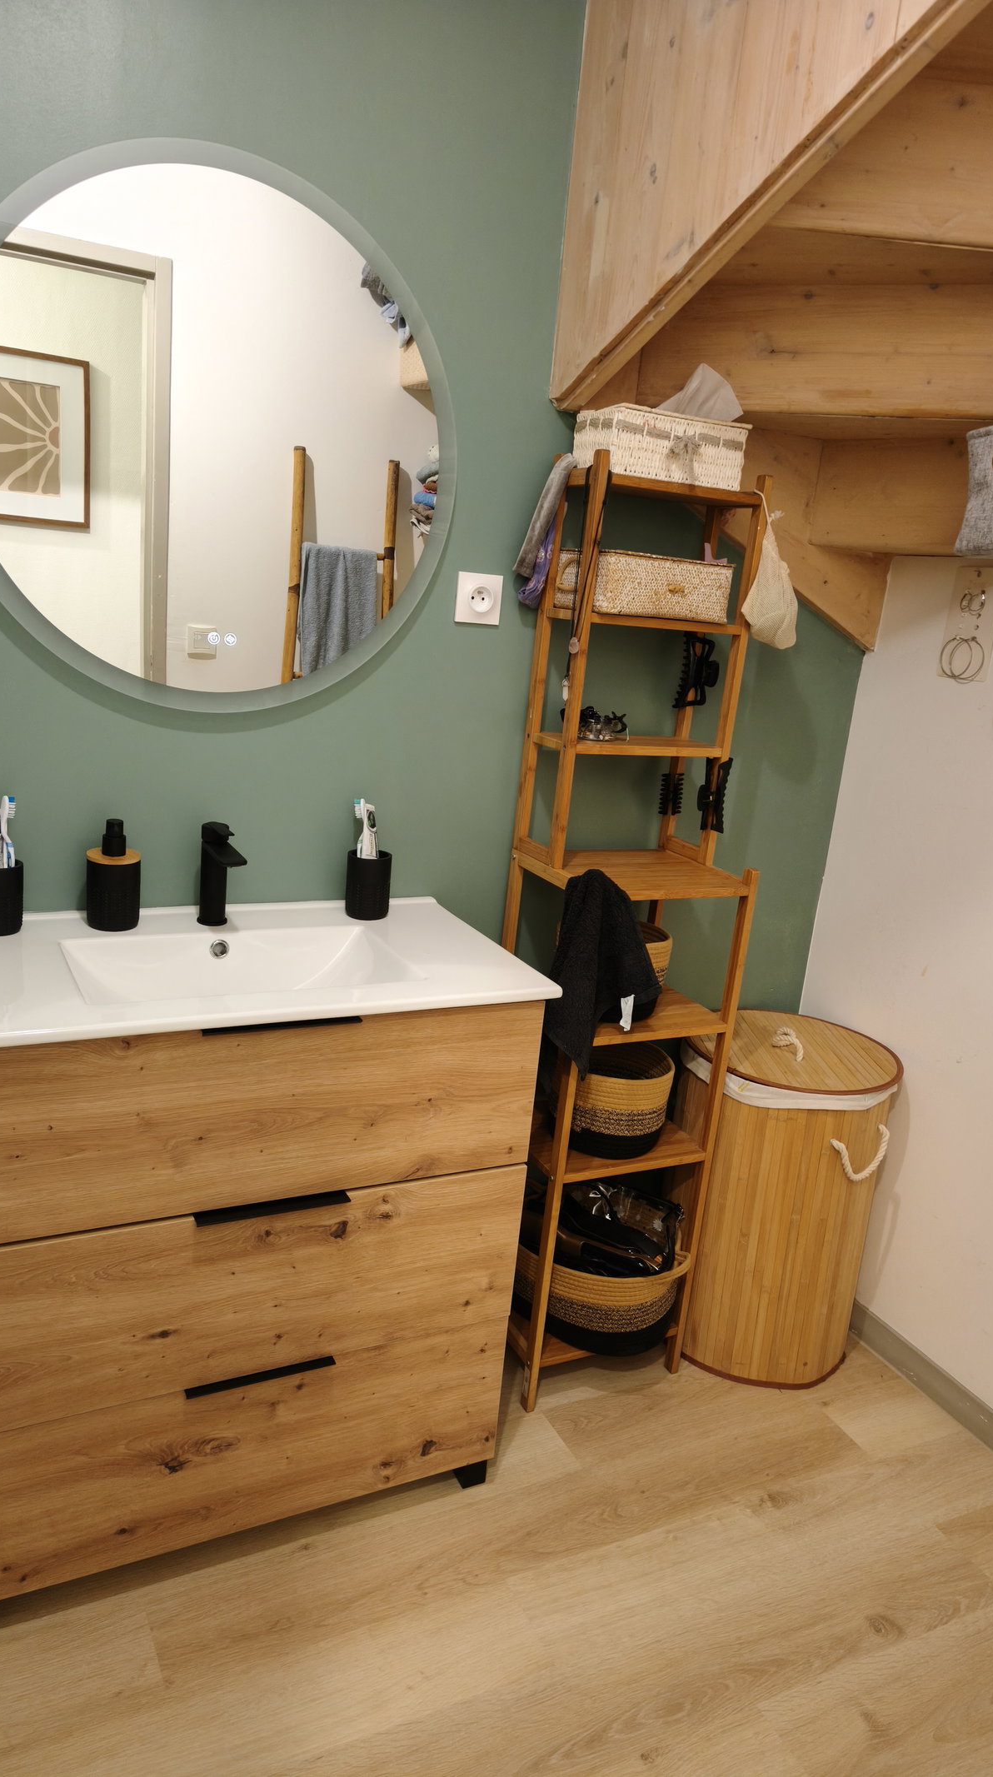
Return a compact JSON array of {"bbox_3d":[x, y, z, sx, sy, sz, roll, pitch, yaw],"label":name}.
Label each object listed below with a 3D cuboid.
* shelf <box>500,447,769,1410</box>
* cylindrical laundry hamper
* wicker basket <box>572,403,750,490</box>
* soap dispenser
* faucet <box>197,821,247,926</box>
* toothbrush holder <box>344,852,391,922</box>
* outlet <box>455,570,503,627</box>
[{"bbox_3d":[0.222,0.110,2.090,0.327,1.629,0.273,-2,17,-28],"label":"shelf"},{"bbox_3d":[0.540,0.601,2.351,0.405,0.615,0.405,6,15,-1],"label":"cylindrical laundry hamper"},{"bbox_3d":[0.266,-0.712,1.920,0.247,0.102,0.142,-1,16,-25],"label":"wicker basket"},{"bbox_3d":[-0.567,-0.023,1.749,0.075,0.160,0.076,0,16,-21],"label":"soap dispenser"},{"bbox_3d":[-0.410,-0.011,1.769,0.046,0.158,0.143,-2,17,-28],"label":"faucet"},{"bbox_3d":[-0.210,-0.005,1.937,0.073,0.100,0.073,-2,17,-28],"label":"toothbrush holder"},{"bbox_3d":[-0.029,-0.476,1.944,0.080,0.080,0.012,-2,17,-28],"label":"outlet"}]

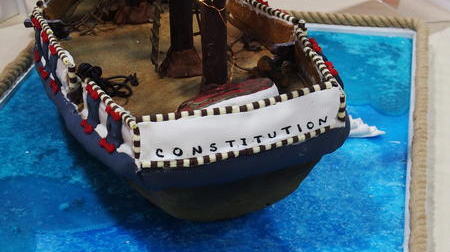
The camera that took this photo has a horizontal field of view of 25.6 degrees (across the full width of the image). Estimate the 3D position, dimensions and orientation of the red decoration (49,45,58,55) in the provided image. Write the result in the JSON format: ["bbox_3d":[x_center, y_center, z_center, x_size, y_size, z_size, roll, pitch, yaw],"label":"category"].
[{"bbox_3d":[-0.220,-0.097,1.267,0.008,0.009,0.013,-13,30,-22],"label":"red decoration"}]

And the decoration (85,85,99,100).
[{"bbox_3d":[-0.155,-0.039,1.155,0.009,0.011,0.016,-13,30,-22],"label":"decoration"}]

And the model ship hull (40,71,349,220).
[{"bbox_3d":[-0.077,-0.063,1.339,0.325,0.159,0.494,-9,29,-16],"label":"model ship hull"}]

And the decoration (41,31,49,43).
[{"bbox_3d":[-0.238,-0.117,1.305,0.008,0.009,0.015,-13,30,-22],"label":"decoration"}]

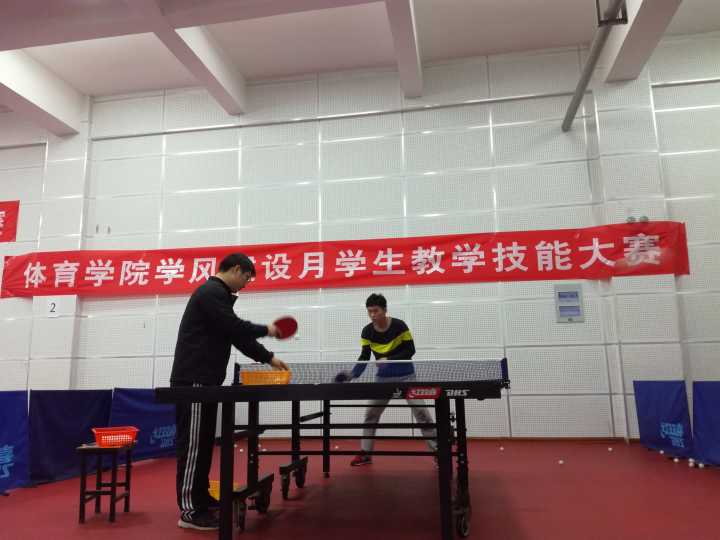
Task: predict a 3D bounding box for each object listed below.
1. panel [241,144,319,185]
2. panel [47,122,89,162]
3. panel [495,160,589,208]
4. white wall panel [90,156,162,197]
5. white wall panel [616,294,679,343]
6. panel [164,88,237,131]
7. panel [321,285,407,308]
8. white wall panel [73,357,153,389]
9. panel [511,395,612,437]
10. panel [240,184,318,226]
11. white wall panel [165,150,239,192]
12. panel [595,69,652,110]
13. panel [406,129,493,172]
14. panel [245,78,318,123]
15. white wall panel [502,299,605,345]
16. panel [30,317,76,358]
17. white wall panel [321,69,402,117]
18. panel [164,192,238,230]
[{"bbox_3d":[-1.153,-1.503,8.036,1.192,0.592,0.030,-3,-10,9],"label":"panel"},{"bbox_3d":[-4.441,-1.948,8.544,0.663,0.592,0.030,-3,-10,9],"label":"panel"},{"bbox_3d":[2.382,-1.095,7.347,1.192,0.592,0.030,-3,-10,9],"label":"panel"},{"bbox_3d":[-3.518,-1.394,8.541,1.200,0.600,0.040,-3,-11,10],"label":"white wall panel"},{"bbox_3d":[3.477,0.588,6.779,0.683,0.600,0.040,-3,-11,10],"label":"white wall panel"},{"bbox_3d":[-2.380,-2.423,8.542,1.208,0.644,0.050,-3,-10,10],"label":"panel"},{"bbox_3d":[0.056,0.193,7.592,1.200,0.600,0.040,-3,-11,10],"label":"panel"},{"bbox_3d":[-3.467,1.529,7.975,1.200,0.593,0.050,-3,-10,10],"label":"white wall panel"},{"bbox_3d":[2.468,1.797,6.937,1.208,0.506,0.050,-3,-10,10],"label":"panel"},{"bbox_3d":[-1.147,-0.923,7.993,1.200,0.593,0.050,-3,-10,10],"label":"panel"},{"bbox_3d":[-2.337,-1.454,8.338,1.200,0.600,0.040,-3,-11,10],"label":"white wall panel"},{"bbox_3d":[3.385,-2.336,7.250,0.676,0.592,0.030,-3,-10,9],"label":"panel"},{"bbox_3d":[1.205,-1.622,7.698,1.200,0.593,0.050,-3,-10,10],"label":"panel"},{"bbox_3d":[-1.173,-2.462,8.318,1.200,0.610,0.040,-3,-11,10],"label":"panel"},{"bbox_3d":[2.445,0.663,7.141,1.208,0.600,0.050,-3,-10,10],"label":"white wall panel"},{"bbox_3d":[-4.445,0.981,8.153,0.655,0.600,0.050,-3,-10,10],"label":"panel"},{"bbox_3d":[0.003,-2.510,8.014,1.192,0.698,0.030,-3,-10,9],"label":"white wall panel"},{"bbox_3d":[-2.327,-0.865,8.225,1.200,0.600,0.040,-3,-11,10],"label":"panel"}]

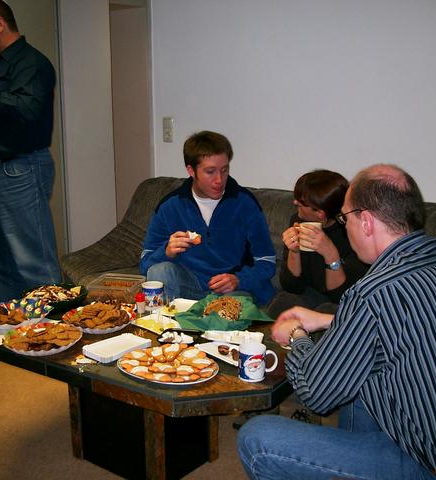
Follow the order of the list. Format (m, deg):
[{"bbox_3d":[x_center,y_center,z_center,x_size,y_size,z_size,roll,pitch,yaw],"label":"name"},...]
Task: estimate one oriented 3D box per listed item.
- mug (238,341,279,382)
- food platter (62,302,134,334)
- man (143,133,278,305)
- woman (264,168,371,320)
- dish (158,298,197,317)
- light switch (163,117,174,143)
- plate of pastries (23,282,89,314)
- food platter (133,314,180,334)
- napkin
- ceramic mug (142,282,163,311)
[{"bbox_3d":[0.114,0.334,1.896,0.112,0.096,0.080,-1,11,-3],"label":"mug"},{"bbox_3d":[-0.411,0.261,2.380,0.255,0.064,0.255,0,11,0],"label":"food platter"},{"bbox_3d":[-0.044,0.126,2.904,0.560,1.130,0.750,2,11,13],"label":"man"},{"bbox_3d":[0.391,0.240,2.692,0.480,0.980,0.700,6,12,29],"label":"woman"},{"bbox_3d":[-0.139,0.244,2.550,0.125,0.030,0.170,4,12,21],"label":"dish"},{"bbox_3d":[-0.298,-0.661,4.120,0.081,0.152,0.018,9,14,40],"label":"light switch"},{"bbox_3d":[-0.595,0.226,2.516,0.237,0.085,0.237,0,11,0],"label":"plate of pastries"},{"bbox_3d":[-0.203,0.280,2.364,0.165,0.030,0.125,9,14,40],"label":"food platter"},{"bbox_3d":[0.021,0.245,2.433,0.290,0.070,0.270,-6,12,-26],"label":"napkin"},{"bbox_3d":[-0.244,0.206,2.589,0.088,0.093,0.092,0,11,0],"label":"ceramic mug"}]

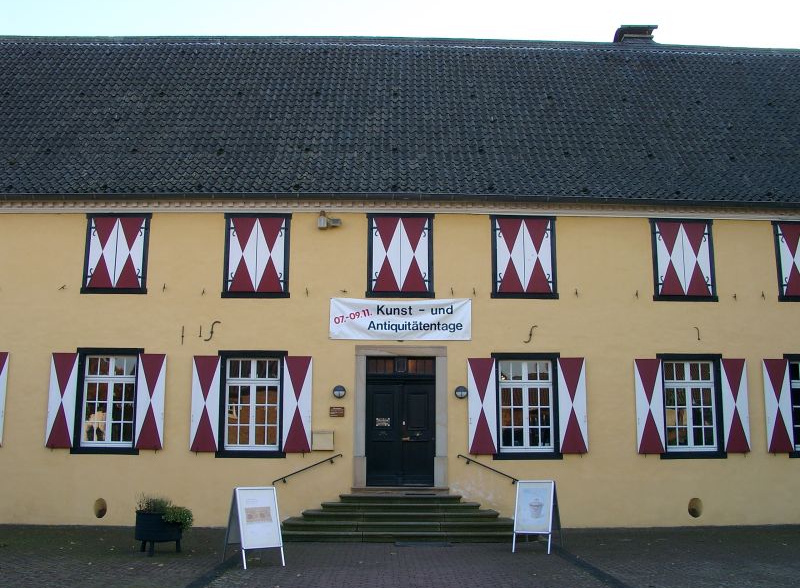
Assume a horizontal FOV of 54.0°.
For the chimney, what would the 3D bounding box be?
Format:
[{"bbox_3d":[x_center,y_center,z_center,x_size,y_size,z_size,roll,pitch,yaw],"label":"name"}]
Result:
[{"bbox_3d":[7.579,-8.078,25.313,1.172,0.720,0.950,1,-9,-1],"label":"chimney"}]

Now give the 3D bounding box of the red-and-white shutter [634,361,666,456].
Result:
[{"bbox_3d":[5.211,2.336,16.312,0.555,1.948,0.050,0,-9,-1],"label":"red-and-white shutter"}]

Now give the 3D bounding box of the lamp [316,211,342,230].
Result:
[{"bbox_3d":[-1.559,-1.603,17.595,0.532,0.422,0.300,1,-9,-1],"label":"lamp"}]

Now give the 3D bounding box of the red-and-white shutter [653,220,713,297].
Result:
[{"bbox_3d":[6.089,-0.740,16.858,1.116,1.565,0.050,0,-9,-1],"label":"red-and-white shutter"}]

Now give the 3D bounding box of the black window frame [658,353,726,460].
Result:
[{"bbox_3d":[6.088,2.339,16.382,1.385,2.157,0.140,0,-9,-1],"label":"black window frame"}]

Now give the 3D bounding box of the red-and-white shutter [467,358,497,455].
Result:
[{"bbox_3d":[1.798,2.441,17.108,0.596,2.065,0.060,1,-9,-1],"label":"red-and-white shutter"}]

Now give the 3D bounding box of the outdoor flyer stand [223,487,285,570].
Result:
[{"bbox_3d":[-2.264,3.609,12.256,0.634,1.159,0.930,5,-10,-29],"label":"outdoor flyer stand"}]

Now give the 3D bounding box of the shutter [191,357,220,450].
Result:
[{"bbox_3d":[-3.976,2.257,16.116,0.567,1.950,0.060,0,-9,-1],"label":"shutter"}]

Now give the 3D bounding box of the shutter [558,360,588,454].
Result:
[{"bbox_3d":[3.589,2.321,16.282,0.571,1.973,0.050,0,-9,-1],"label":"shutter"}]

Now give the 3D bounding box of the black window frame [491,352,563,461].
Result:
[{"bbox_3d":[2.639,2.325,16.293,1.433,2.180,0.150,0,-9,-1],"label":"black window frame"}]

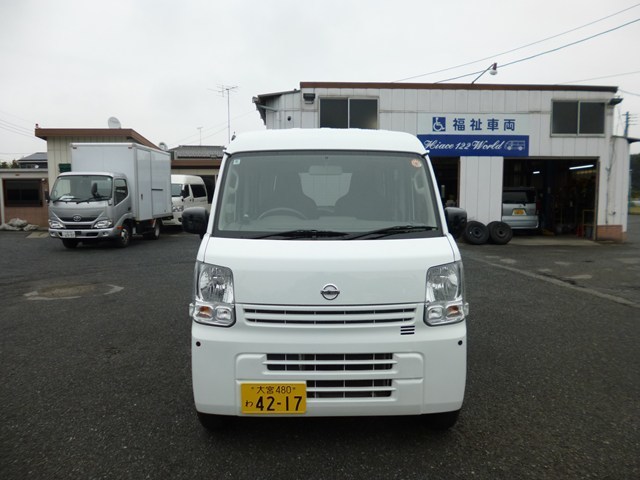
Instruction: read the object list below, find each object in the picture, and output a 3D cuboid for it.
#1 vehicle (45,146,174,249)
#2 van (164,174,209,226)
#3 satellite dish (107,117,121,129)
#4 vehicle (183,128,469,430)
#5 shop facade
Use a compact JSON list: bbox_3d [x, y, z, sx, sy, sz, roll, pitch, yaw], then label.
[{"bbox_3d":[-6.140,-1.360,13.512,1.870,2.940,4.760,0,6,-1],"label":"vehicle"},{"bbox_3d":[-6.480,-1.685,20.313,1.740,2.260,4.760,0,6,-1],"label":"van"},{"bbox_3d":[-8.316,-4.719,17.975,0.520,0.570,0.360,-5,8,-42],"label":"satellite dish"},{"bbox_3d":[0.045,0.114,3.860,1.580,1.890,3.400,0,6,0],"label":"vehicle"},{"bbox_3d":[3.904,-2.335,14.439,11.800,4.750,2.000,0,6,-4],"label":"shop facade"}]

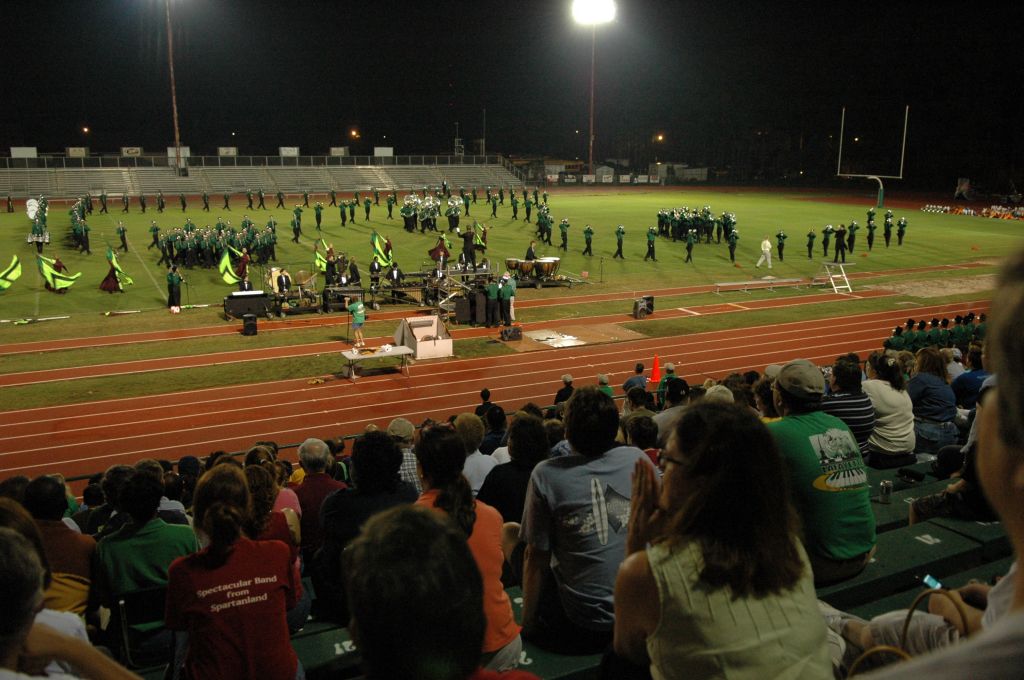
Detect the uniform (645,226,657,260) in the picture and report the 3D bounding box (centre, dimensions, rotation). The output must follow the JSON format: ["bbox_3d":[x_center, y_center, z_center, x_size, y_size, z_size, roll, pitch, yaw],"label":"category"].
[{"bbox_3d":[7.362,-5.078,45.105,0.550,1.750,0.500,-6,14,-24],"label":"uniform"}]

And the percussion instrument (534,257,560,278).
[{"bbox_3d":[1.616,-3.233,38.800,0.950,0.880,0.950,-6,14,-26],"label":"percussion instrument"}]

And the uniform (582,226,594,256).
[{"bbox_3d":[4.249,-5.524,47.153,0.520,1.700,0.580,11,17,41],"label":"uniform"}]

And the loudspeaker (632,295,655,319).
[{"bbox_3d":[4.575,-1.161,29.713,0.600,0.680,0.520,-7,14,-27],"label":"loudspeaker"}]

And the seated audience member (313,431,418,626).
[{"bbox_3d":[-0.785,1.030,4.412,0.500,1.266,0.780,-6,14,-24],"label":"seated audience member"}]

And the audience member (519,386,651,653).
[{"bbox_3d":[0.205,0.800,3.128,0.520,1.364,0.750,-6,15,-25],"label":"audience member"}]

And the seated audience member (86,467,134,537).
[{"bbox_3d":[-2.284,1.314,5.090,0.500,1.287,0.750,-6,15,-25],"label":"seated audience member"}]

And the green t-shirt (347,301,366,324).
[{"bbox_3d":[-4.848,-0.853,26.663,0.500,0.660,0.360,-6,14,-24],"label":"green t-shirt"}]

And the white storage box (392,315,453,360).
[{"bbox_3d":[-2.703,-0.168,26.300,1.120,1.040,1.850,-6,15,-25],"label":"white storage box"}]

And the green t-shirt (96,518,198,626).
[{"bbox_3d":[-1.542,0.982,3.615,0.470,0.550,0.310,-6,14,-24],"label":"green t-shirt"}]

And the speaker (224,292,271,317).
[{"bbox_3d":[-9.694,-1.297,31.182,1.500,1.000,0.650,-6,14,-24],"label":"speaker"}]

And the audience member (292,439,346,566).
[{"bbox_3d":[-1.228,1.166,5.299,0.480,1.280,0.720,-6,14,-26],"label":"audience member"}]

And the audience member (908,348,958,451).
[{"bbox_3d":[3.209,0.622,6.923,0.500,1.240,0.740,-3,13,-14],"label":"audience member"}]

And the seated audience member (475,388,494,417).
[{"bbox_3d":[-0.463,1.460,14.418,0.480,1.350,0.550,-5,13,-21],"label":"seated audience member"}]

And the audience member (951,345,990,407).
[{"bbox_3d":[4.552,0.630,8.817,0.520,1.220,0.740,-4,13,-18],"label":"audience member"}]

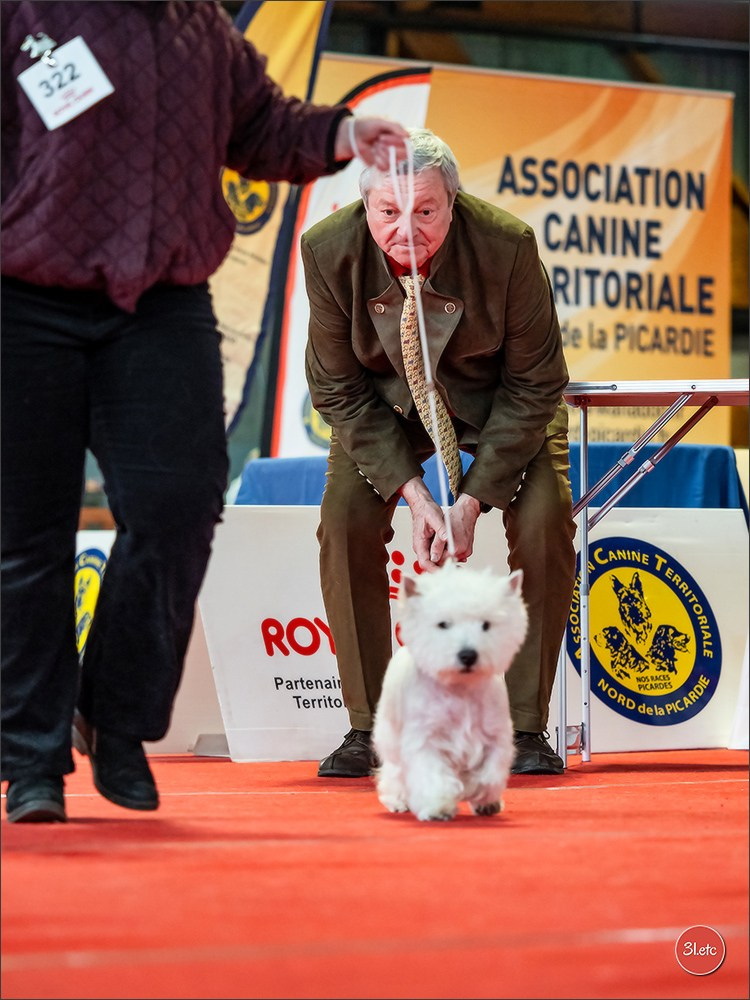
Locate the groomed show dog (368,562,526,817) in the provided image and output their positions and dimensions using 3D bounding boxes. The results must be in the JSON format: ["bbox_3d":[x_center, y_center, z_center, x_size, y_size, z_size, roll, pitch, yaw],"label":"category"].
[{"bbox_3d":[0.115,0.291,7.556,0.195,0.388,0.490,0,-1,-9],"label":"groomed show dog"}]

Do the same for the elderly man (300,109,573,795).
[{"bbox_3d":[0.121,-0.076,9.273,0.520,1.190,0.750,0,-1,5],"label":"elderly man"}]

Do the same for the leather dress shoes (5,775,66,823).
[{"bbox_3d":[-0.509,0.432,7.373,0.093,0.100,0.265,0,-1,0],"label":"leather dress shoes"}]

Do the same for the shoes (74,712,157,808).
[{"bbox_3d":[-0.396,0.372,7.450,0.095,0.095,0.265,0,21,-20],"label":"shoes"}]

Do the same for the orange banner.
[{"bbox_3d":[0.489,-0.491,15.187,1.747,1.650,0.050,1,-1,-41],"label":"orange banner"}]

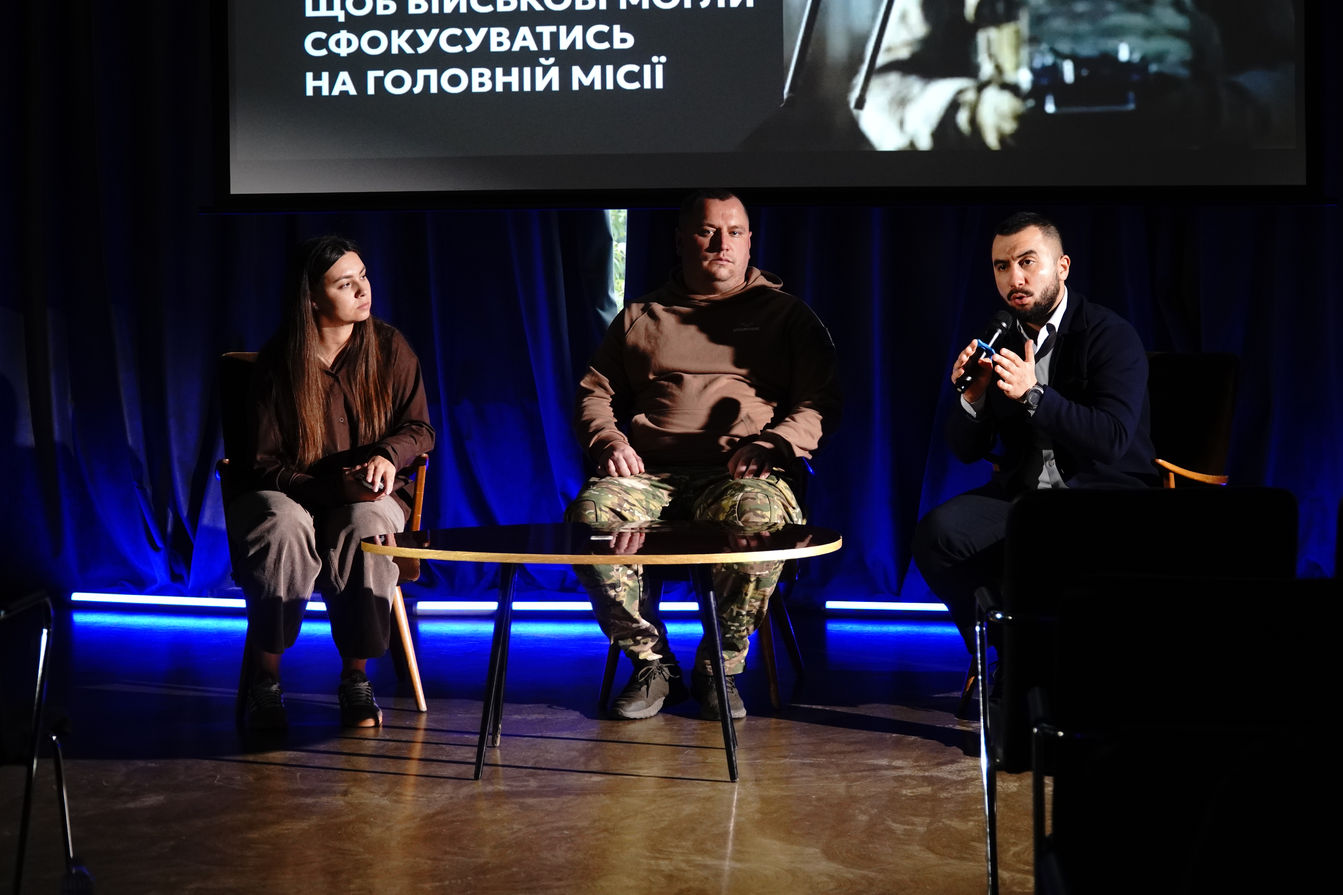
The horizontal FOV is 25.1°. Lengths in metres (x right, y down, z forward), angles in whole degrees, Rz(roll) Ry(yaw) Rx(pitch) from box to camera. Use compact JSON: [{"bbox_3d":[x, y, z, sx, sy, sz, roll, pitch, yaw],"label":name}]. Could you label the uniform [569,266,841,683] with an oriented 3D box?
[{"bbox_3d":[0.101,0.051,7.864,0.700,1.045,0.680,0,3,5],"label":"uniform"}]

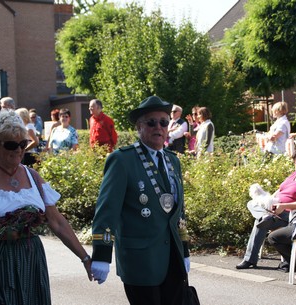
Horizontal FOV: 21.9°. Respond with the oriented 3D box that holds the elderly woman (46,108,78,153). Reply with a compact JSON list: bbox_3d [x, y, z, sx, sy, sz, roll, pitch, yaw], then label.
[{"bbox_3d":[-1.278,0.133,12.048,0.500,1.640,0.350,-2,3,7],"label":"elderly woman"}]

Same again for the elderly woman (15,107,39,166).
[{"bbox_3d":[-1.884,0.128,12.043,0.400,1.640,0.480,-2,3,6],"label":"elderly woman"}]

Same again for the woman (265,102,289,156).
[{"bbox_3d":[1.938,0.076,11.243,0.400,1.640,0.470,-2,3,6],"label":"woman"}]

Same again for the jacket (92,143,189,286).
[{"bbox_3d":[-0.038,0.340,4.200,0.570,0.780,0.340,-5,4,-37],"label":"jacket"}]

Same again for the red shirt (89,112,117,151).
[{"bbox_3d":[-0.696,-0.292,12.100,0.530,0.700,0.320,1,5,43],"label":"red shirt"}]

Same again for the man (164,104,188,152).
[{"bbox_3d":[0.503,0.096,12.250,0.530,1.710,0.380,1,4,41],"label":"man"}]

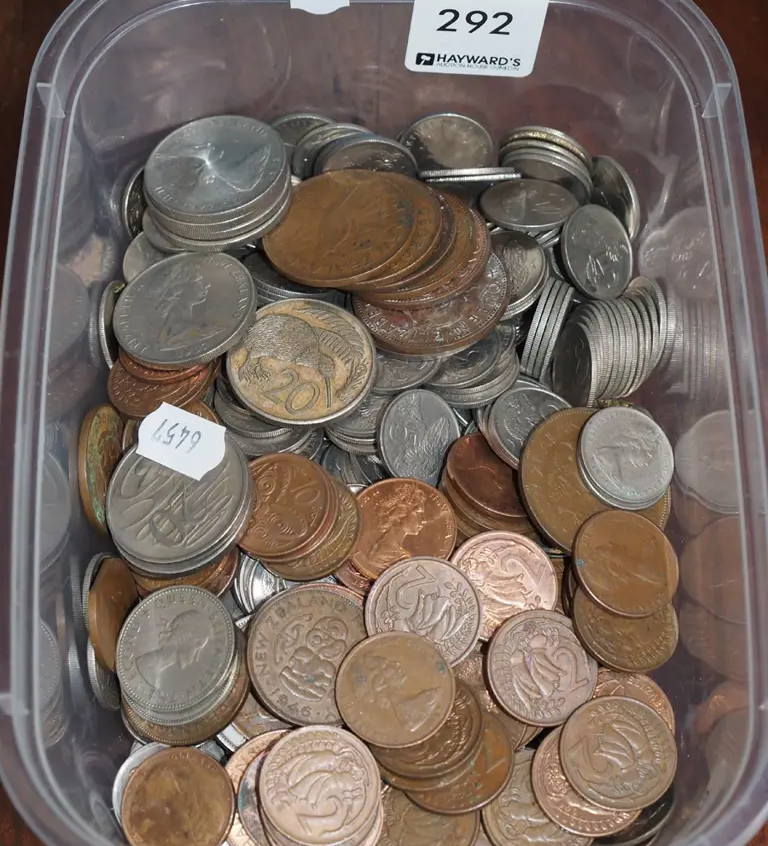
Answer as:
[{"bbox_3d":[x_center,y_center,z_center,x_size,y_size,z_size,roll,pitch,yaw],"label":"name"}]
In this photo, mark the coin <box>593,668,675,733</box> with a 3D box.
[{"bbox_3d":[0.042,0.055,0.345,0.021,0.002,0.021,0,61,4],"label":"coin"}]

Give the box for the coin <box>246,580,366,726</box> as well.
[{"bbox_3d":[-0.012,0.041,0.337,0.025,0.002,0.025,0,71,-19],"label":"coin"}]

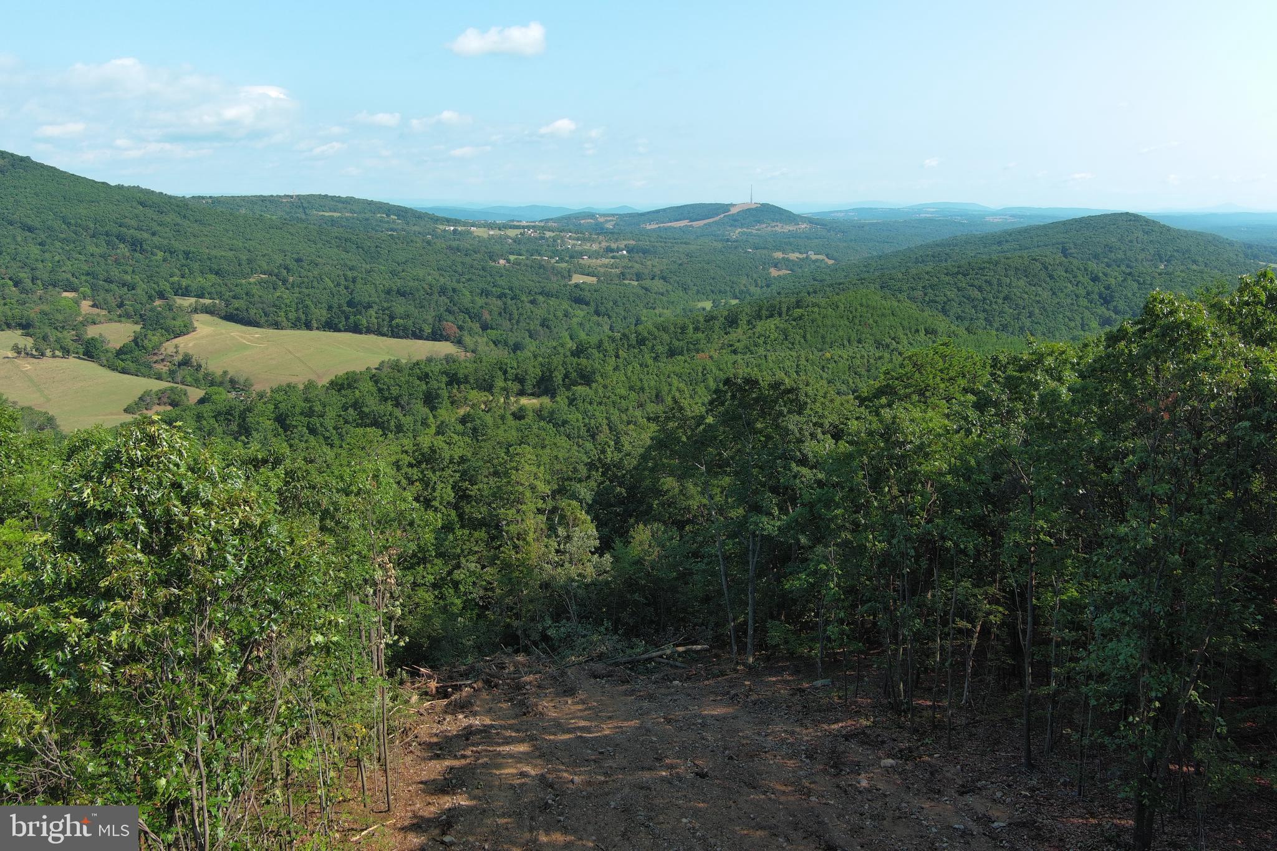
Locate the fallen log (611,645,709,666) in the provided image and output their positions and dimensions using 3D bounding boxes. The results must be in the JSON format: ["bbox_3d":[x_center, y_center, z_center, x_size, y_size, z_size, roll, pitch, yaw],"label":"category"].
[{"bbox_3d":[0.758,7.832,35.000,3.570,0.220,0.240,-4,12,-20],"label":"fallen log"}]

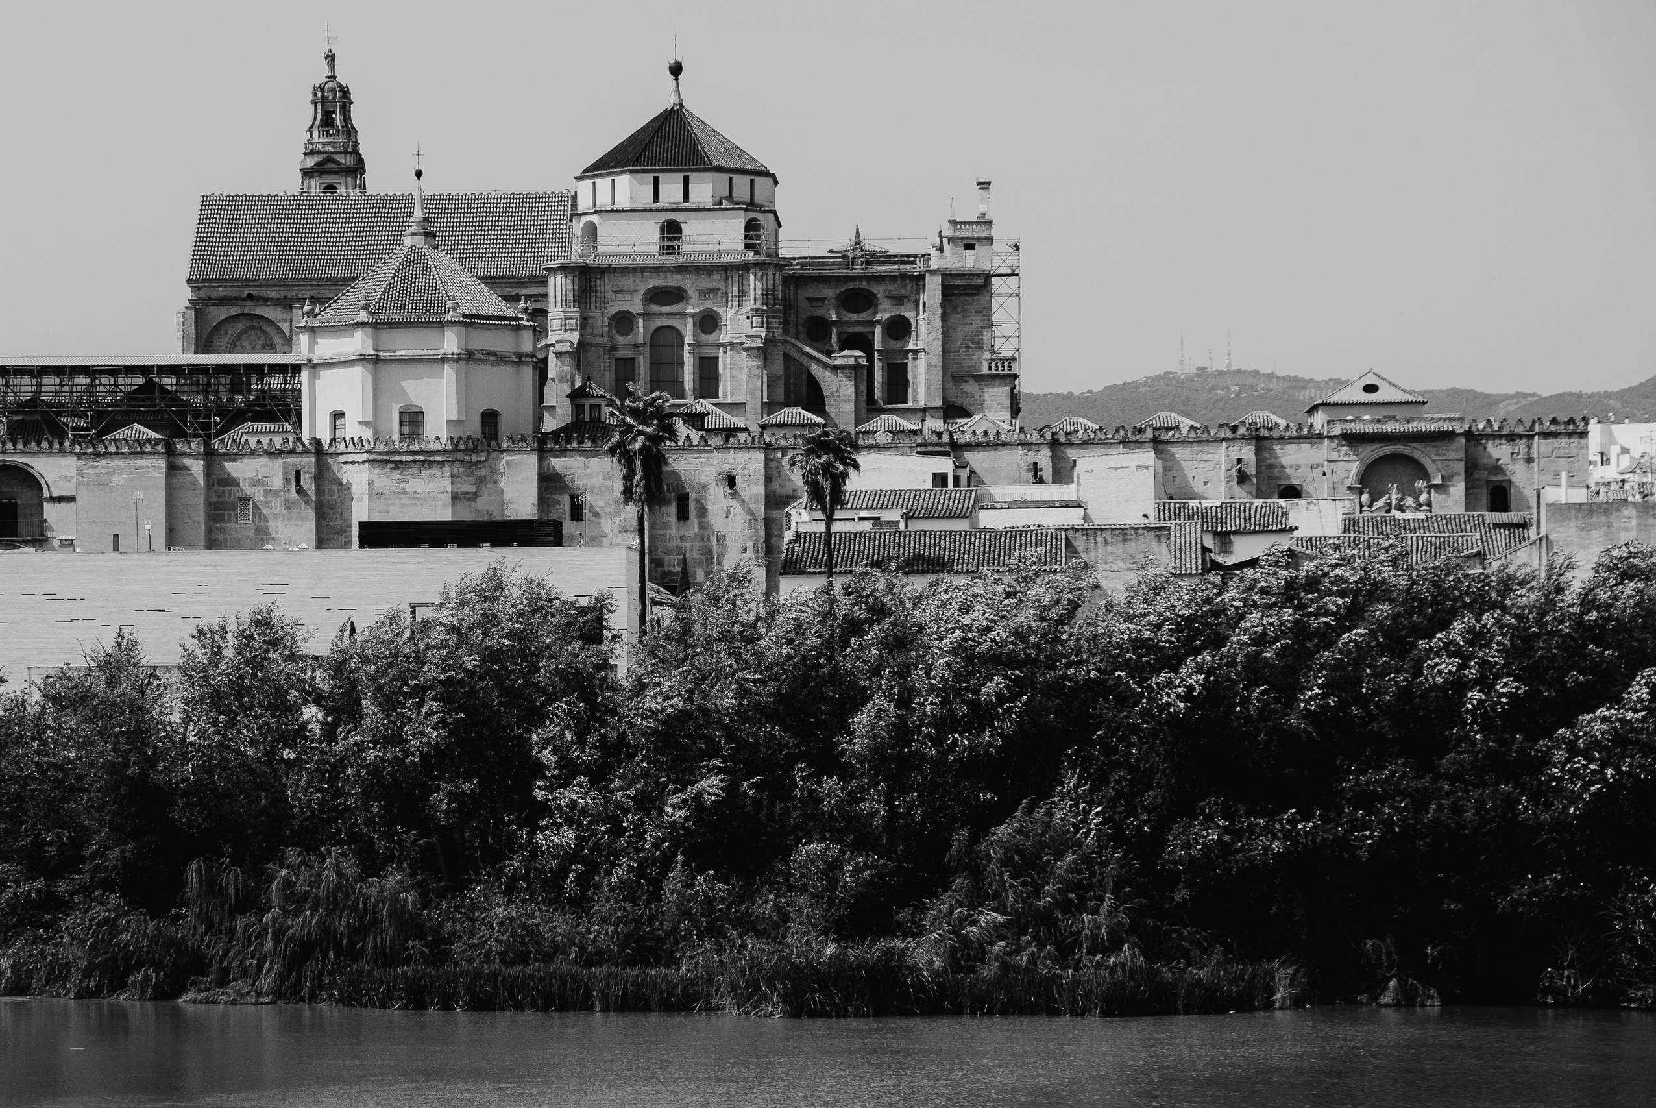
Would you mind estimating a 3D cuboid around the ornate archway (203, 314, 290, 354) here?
[{"bbox_3d":[-44.990,-16.840,296.000,6.650,3.500,1.100,-1,-1,1],"label":"ornate archway"}]

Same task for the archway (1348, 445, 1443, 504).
[{"bbox_3d":[35.440,-4.900,239.300,5.950,3.900,1.100,-1,-1,1],"label":"archway"}]

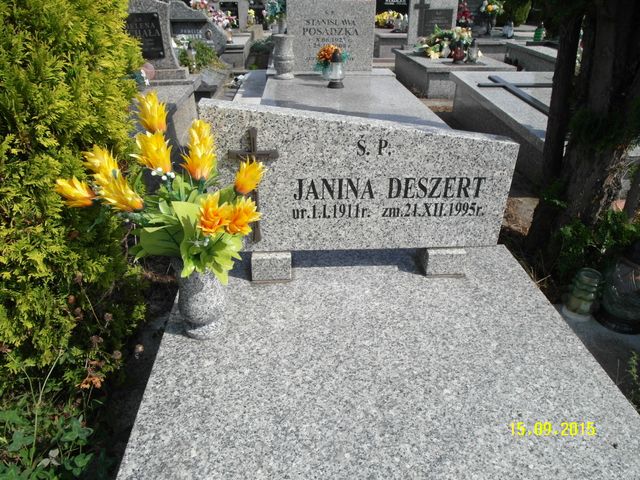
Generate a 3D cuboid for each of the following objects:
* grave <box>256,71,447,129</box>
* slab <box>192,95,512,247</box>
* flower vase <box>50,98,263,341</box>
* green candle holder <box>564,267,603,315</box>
[{"bbox_3d":[0.131,-0.690,2.417,0.890,0.080,1.520,-1,31,-3],"label":"grave"},{"bbox_3d":[0.114,-0.172,1.218,0.821,0.403,0.076,-1,27,-4],"label":"slab"},{"bbox_3d":[-0.324,-0.029,0.978,0.420,0.570,0.330,-1,31,-3],"label":"flower vase"},{"bbox_3d":[0.832,0.160,1.404,0.093,0.145,0.093,-1,31,-3],"label":"green candle holder"}]

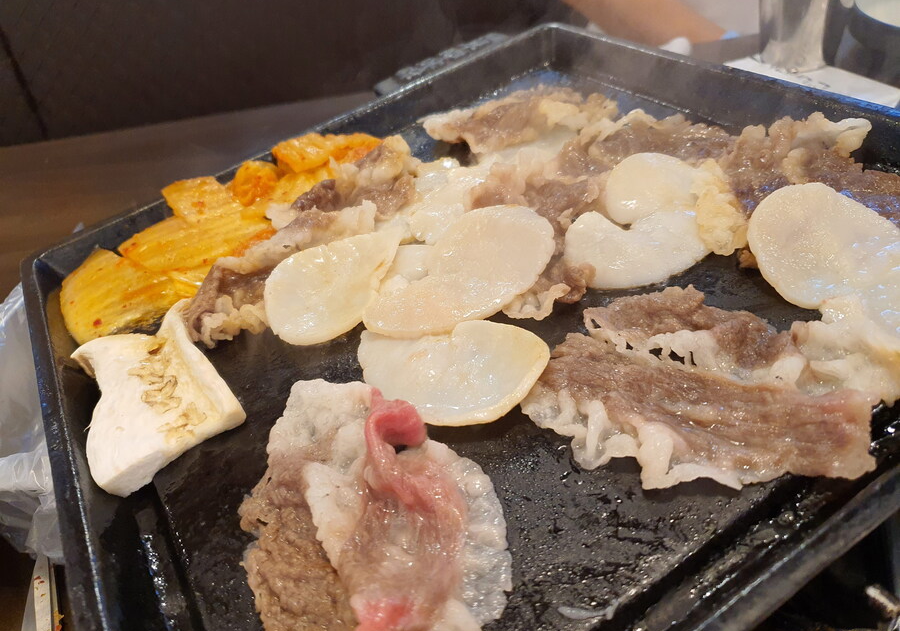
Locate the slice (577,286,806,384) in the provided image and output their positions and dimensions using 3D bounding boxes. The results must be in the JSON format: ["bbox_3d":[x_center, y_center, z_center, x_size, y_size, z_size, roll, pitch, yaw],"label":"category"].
[{"bbox_3d":[0.090,0.004,0.249,0.080,0.018,0.041,24,54,38],"label":"slice"}]

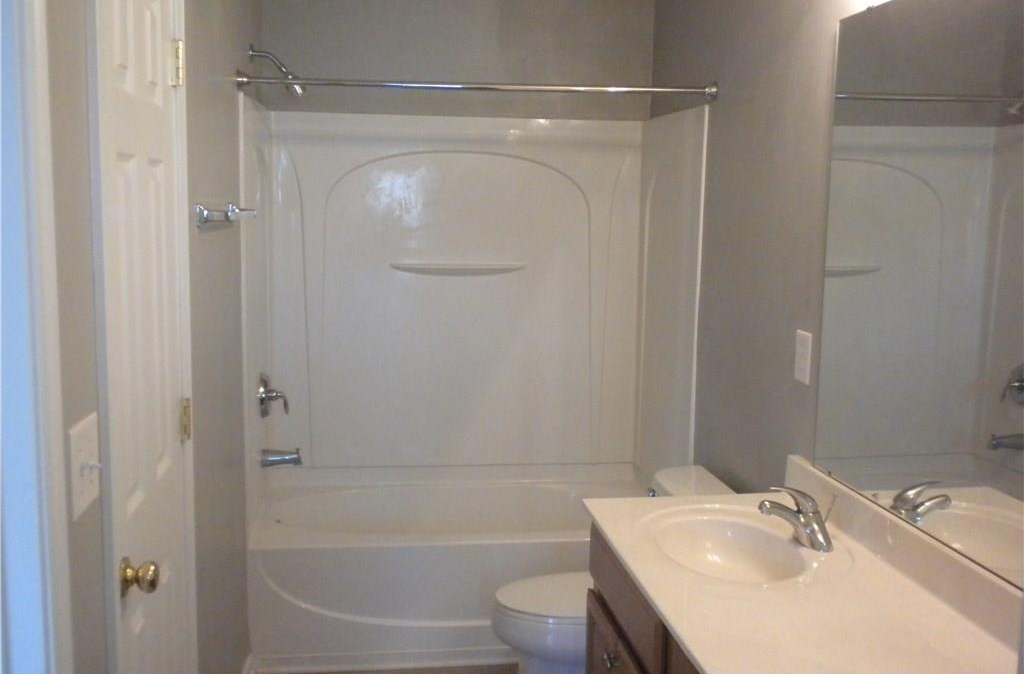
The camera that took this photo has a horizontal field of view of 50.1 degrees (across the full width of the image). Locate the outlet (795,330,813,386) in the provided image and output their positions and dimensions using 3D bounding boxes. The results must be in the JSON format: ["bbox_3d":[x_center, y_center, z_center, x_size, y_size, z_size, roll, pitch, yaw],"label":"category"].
[{"bbox_3d":[0.750,0.053,2.815,0.009,0.124,0.080,0,7,-7],"label":"outlet"}]

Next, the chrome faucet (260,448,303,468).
[{"bbox_3d":[-0.836,0.438,3.977,0.146,0.072,0.060,0,7,-7],"label":"chrome faucet"}]

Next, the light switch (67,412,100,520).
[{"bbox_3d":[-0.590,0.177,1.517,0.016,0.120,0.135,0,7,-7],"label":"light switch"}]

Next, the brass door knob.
[{"bbox_3d":[-0.601,0.390,1.775,0.060,0.066,0.066,0,7,-7],"label":"brass door knob"}]

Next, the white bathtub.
[{"bbox_3d":[-0.173,0.846,4.109,1.510,0.440,0.757,0,7,-7],"label":"white bathtub"}]

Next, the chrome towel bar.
[{"bbox_3d":[-0.738,-0.322,2.876,0.080,0.060,0.660,0,7,-7],"label":"chrome towel bar"}]

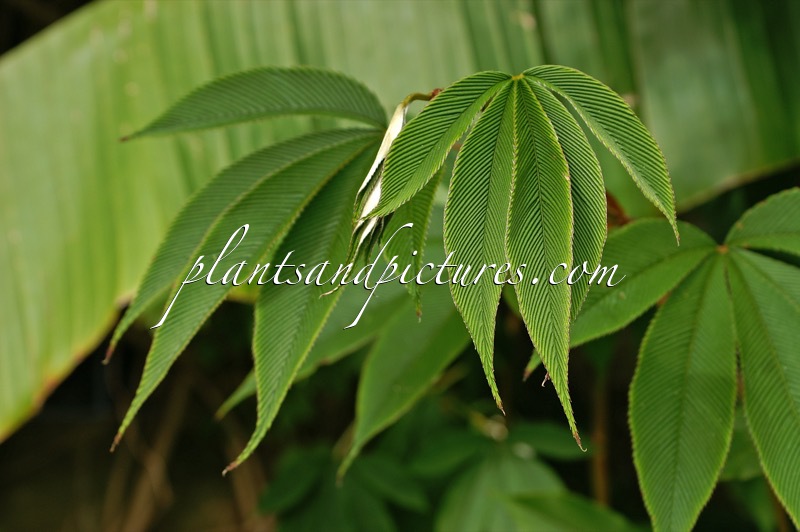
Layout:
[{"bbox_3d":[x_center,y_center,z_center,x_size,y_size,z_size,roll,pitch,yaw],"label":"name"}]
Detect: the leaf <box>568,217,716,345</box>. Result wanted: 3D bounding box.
[{"bbox_3d":[0.095,0.010,0.750,0.100,0.037,0.035,-35,-17,-6],"label":"leaf"}]

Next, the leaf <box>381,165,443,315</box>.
[{"bbox_3d":[0.007,-0.013,0.710,0.026,0.068,0.025,11,-9,8],"label":"leaf"}]

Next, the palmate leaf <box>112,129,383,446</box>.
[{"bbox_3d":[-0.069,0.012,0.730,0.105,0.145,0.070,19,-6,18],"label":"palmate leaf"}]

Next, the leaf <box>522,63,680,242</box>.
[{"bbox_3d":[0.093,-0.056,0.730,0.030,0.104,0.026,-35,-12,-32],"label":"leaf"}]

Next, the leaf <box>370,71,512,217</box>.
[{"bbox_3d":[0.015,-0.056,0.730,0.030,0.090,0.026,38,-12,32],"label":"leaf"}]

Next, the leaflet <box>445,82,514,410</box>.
[{"bbox_3d":[0.032,-0.008,0.675,0.028,0.134,0.040,-3,-11,5],"label":"leaflet"}]

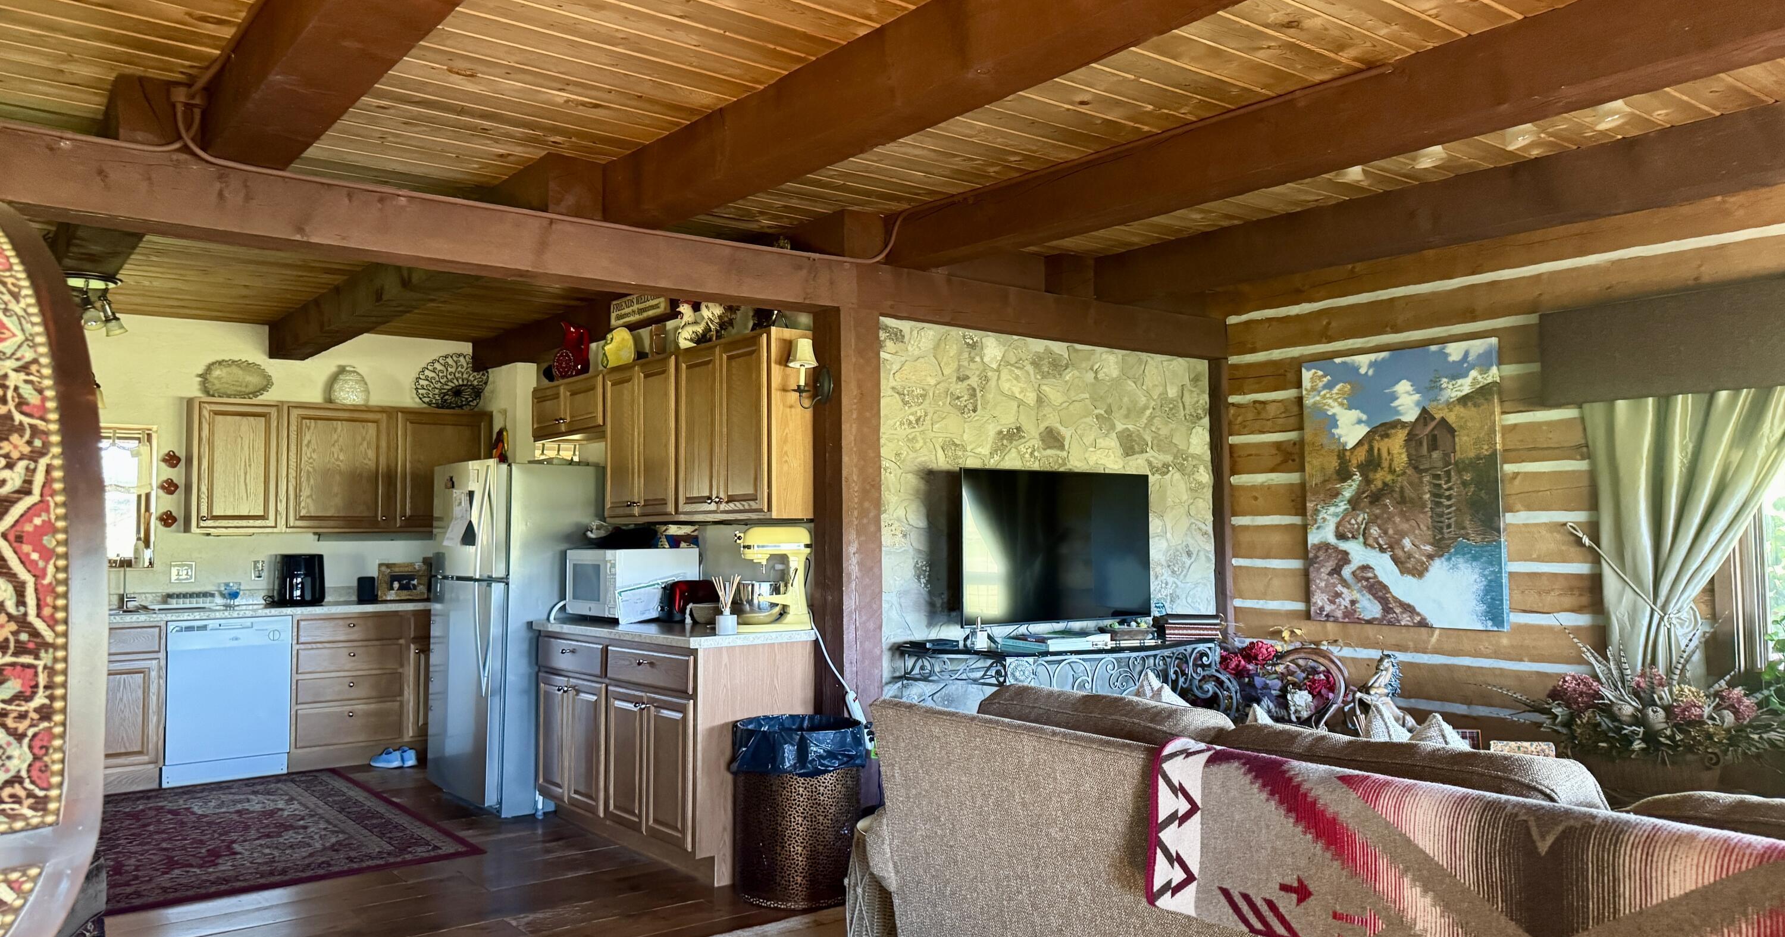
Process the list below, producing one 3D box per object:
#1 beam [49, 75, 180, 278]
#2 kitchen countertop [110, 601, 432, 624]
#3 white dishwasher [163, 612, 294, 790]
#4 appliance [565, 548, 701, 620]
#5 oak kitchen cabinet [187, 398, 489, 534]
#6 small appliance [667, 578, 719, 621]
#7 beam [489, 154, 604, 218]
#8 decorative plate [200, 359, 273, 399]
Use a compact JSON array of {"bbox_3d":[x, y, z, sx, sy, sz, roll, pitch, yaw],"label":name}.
[{"bbox_3d":[-3.350,-0.878,5.079,0.200,0.200,4.240,2,-4,-39],"label":"beam"},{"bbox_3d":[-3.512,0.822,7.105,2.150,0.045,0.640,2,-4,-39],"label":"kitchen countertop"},{"bbox_3d":[-3.798,1.274,6.969,0.605,0.865,0.600,2,-4,-39],"label":"white dishwasher"},{"bbox_3d":[-1.222,0.534,5.841,0.410,0.300,0.520,2,-4,-39],"label":"appliance"},{"bbox_3d":[-3.349,0.011,7.573,1.690,0.760,0.310,2,-4,-39],"label":"oak kitchen cabinet"},{"bbox_3d":[-0.931,0.602,5.668,0.270,0.190,0.180,2,-4,-39],"label":"small appliance"},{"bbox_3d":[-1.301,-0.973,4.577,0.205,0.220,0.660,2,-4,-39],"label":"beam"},{"bbox_3d":[-3.866,-0.526,7.304,0.385,0.240,0.050,2,-4,-39],"label":"decorative plate"}]

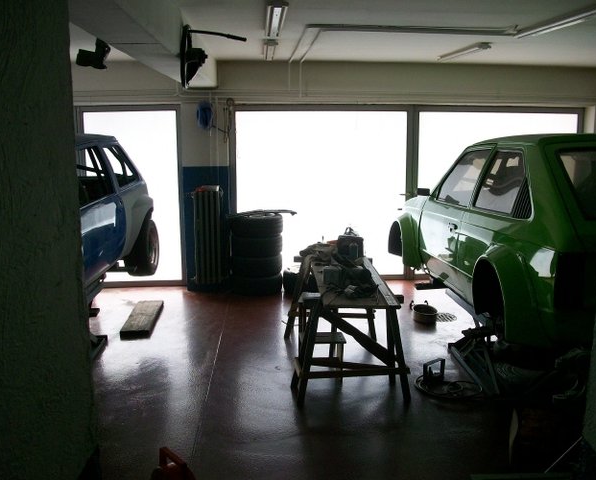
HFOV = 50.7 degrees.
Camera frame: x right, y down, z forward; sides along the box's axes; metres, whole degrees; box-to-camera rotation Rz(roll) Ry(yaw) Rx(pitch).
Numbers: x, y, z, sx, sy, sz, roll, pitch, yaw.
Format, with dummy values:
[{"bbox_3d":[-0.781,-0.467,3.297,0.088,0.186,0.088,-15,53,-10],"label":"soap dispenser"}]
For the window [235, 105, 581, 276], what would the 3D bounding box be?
[{"bbox_3d":[1.225,-0.515,7.000,3.800,1.920,0.100,-1,10,-3],"label":"window"}]

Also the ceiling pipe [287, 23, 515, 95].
[{"bbox_3d":[0.729,-1.533,5.561,1.540,0.360,2.350,-1,10,-3],"label":"ceiling pipe"}]

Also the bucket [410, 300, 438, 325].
[{"bbox_3d":[1.149,0.658,5.675,0.220,0.120,0.220,-1,10,-3],"label":"bucket"}]

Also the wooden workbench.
[{"bbox_3d":[0.305,0.585,4.647,0.750,0.620,1.620,-1,10,-3],"label":"wooden workbench"}]

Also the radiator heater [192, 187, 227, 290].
[{"bbox_3d":[-0.926,-0.034,6.553,0.320,1.040,0.170,-1,10,-3],"label":"radiator heater"}]

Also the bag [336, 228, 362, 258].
[{"bbox_3d":[0.453,0.021,5.410,0.210,0.270,0.170,-1,10,-3],"label":"bag"}]

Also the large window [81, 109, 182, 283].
[{"bbox_3d":[-1.792,-0.460,6.774,1.080,1.940,0.100,-1,10,-3],"label":"large window"}]

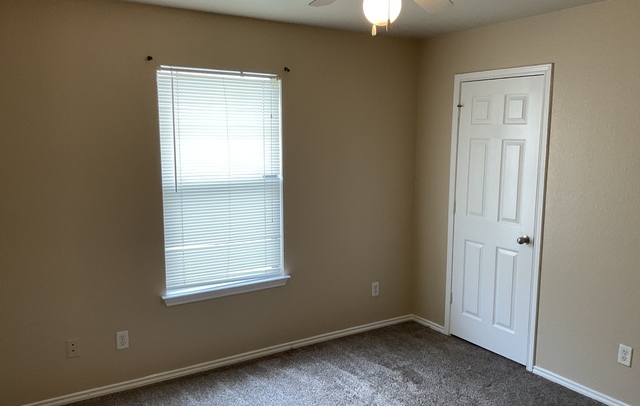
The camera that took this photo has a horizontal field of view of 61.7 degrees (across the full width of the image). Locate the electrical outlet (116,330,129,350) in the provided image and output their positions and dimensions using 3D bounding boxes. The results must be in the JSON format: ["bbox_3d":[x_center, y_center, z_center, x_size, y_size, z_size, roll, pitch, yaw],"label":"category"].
[{"bbox_3d":[-1.264,0.883,3.446,0.071,0.115,0.010,-4,9,-32],"label":"electrical outlet"}]

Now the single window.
[{"bbox_3d":[-0.664,-0.161,3.736,0.890,1.475,0.040,-4,9,-32],"label":"single window"}]

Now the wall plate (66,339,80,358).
[{"bbox_3d":[-1.510,0.899,3.290,0.071,0.114,0.010,-4,9,-32],"label":"wall plate"}]

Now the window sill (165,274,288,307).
[{"bbox_3d":[-0.649,0.616,3.817,0.970,0.088,0.090,-4,9,-32],"label":"window sill"}]

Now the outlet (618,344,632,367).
[{"bbox_3d":[1.827,0.917,3.213,0.010,0.115,0.071,-4,9,-32],"label":"outlet"}]

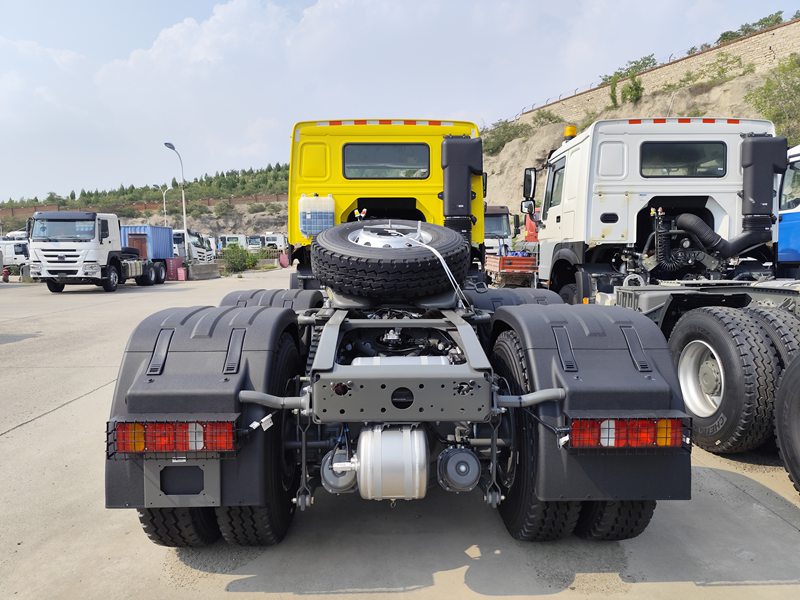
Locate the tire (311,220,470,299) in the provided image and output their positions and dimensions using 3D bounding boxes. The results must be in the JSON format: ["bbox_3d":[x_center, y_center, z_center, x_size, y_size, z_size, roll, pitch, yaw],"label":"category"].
[{"bbox_3d":[-0.060,-0.320,3.755,1.110,0.310,1.110,-2,21,-2],"label":"tire"}]

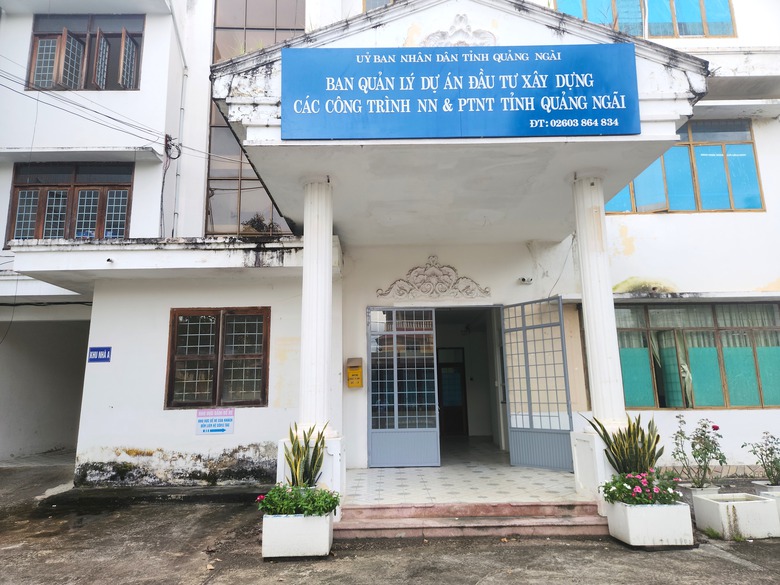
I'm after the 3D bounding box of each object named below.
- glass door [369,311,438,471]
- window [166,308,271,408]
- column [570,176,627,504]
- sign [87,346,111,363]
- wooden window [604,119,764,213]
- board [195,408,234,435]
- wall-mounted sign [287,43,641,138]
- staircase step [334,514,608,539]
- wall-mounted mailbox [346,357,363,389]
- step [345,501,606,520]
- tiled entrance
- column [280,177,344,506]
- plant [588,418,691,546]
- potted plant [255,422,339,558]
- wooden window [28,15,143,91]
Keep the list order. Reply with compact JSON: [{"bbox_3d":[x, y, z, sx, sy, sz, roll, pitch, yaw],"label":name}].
[{"bbox_3d":[0.237,1.617,9.027,1.212,2.732,0.050,-1,-12,1],"label":"glass door"},{"bbox_3d":[-2.806,1.067,8.523,1.669,1.640,0.120,-1,-12,1],"label":"window"},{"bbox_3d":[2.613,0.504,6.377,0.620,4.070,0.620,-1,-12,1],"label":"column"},{"bbox_3d":[-4.808,1.035,8.584,0.375,0.260,0.025,-1,-12,0],"label":"sign"},{"bbox_3d":[5.094,-2.361,9.721,3.600,1.870,0.140,-1,-12,0],"label":"wooden window"},{"bbox_3d":[-2.780,2.063,8.268,0.601,0.400,0.020,-1,-12,1],"label":"board"},{"bbox_3d":[0.763,-2.183,5.621,3.870,1.040,0.080,-1,-6,0],"label":"wall-mounted sign"},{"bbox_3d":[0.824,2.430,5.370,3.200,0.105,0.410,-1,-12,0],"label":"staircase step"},{"bbox_3d":[-0.579,1.372,8.802,0.250,0.485,0.160,-1,-12,0],"label":"wall-mounted mailbox"},{"bbox_3d":[0.892,2.438,5.840,2.870,0.140,0.320,-1,-12,1],"label":"step"},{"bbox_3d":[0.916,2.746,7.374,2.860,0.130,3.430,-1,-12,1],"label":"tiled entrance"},{"bbox_3d":[-0.881,0.549,6.183,0.680,3.940,0.680,-1,-12,0],"label":"column"},{"bbox_3d":[2.397,1.796,5.080,0.800,1.180,0.580,-1,-12,0],"label":"plant"},{"bbox_3d":[-0.852,1.829,4.952,0.760,1.170,0.560,-1,-12,0],"label":"potted plant"},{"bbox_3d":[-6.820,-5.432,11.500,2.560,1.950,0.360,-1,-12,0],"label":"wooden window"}]

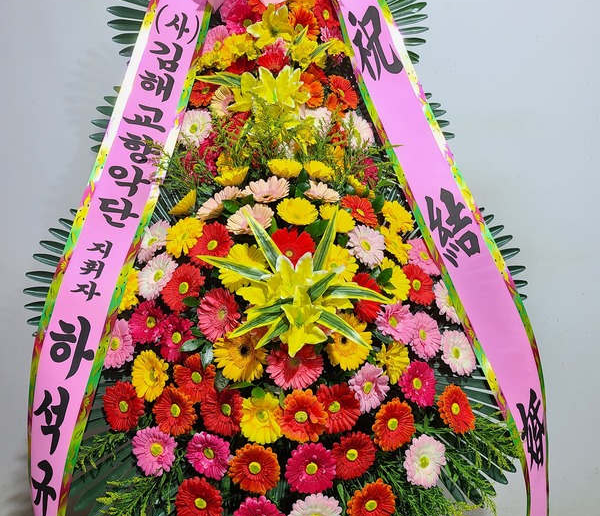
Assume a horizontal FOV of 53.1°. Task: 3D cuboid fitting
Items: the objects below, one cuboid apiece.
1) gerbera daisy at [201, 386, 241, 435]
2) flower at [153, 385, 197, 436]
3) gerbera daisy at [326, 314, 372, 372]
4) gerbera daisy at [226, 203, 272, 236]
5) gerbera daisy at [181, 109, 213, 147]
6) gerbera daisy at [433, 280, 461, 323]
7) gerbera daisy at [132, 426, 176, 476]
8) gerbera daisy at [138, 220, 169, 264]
[{"bbox_3d":[-0.157,0.318,1.247,0.106,0.106,0.035,5,-5,33],"label":"gerbera daisy"},{"bbox_3d":[-0.254,0.316,1.249,0.105,0.105,0.042,2,-6,22],"label":"flower"},{"bbox_3d":[0.093,0.167,1.199,0.113,0.113,0.042,-4,1,-22],"label":"gerbera daisy"},{"bbox_3d":[-0.106,-0.077,1.330,0.107,0.035,0.107,4,40,26],"label":"gerbera daisy"},{"bbox_3d":[-0.275,-0.347,1.619,0.105,0.105,0.042,1,-5,19],"label":"gerbera daisy"},{"bbox_3d":[0.330,0.100,1.348,0.106,0.106,0.042,-5,-15,-30],"label":"gerbera daisy"},{"bbox_3d":[-0.310,0.412,1.280,0.105,0.105,0.037,3,-11,13],"label":"gerbera daisy"},{"bbox_3d":[-0.312,-0.031,1.315,0.108,0.108,0.035,8,-19,44],"label":"gerbera daisy"}]

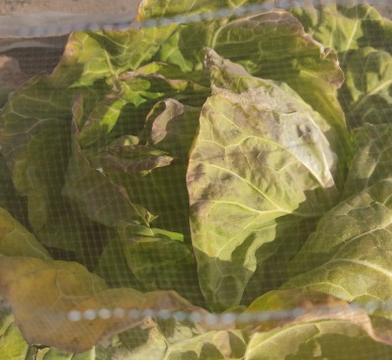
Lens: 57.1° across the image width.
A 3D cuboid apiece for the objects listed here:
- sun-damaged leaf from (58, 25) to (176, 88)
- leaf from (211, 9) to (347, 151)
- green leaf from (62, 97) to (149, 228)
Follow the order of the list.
[{"bbox_3d":[-0.102,-0.173,0.510,0.163,0.073,0.061,0,48,0],"label":"sun-damaged leaf"},{"bbox_3d":[0.103,-0.135,0.480,0.160,0.135,0.110,11,49,10],"label":"leaf"},{"bbox_3d":[-0.102,-0.022,0.450,0.078,0.110,0.125,0,48,0],"label":"green leaf"}]

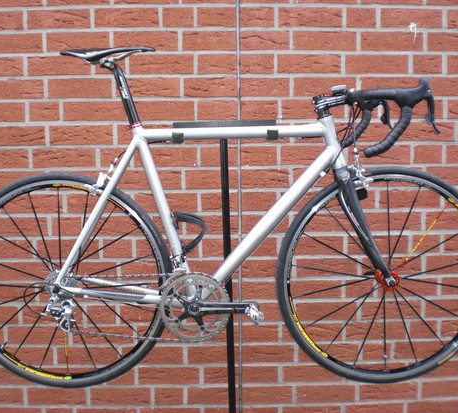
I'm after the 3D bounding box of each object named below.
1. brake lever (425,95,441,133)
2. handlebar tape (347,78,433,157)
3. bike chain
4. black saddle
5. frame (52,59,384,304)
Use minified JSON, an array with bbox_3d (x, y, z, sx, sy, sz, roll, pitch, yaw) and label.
[{"bbox_3d":[0.532,-0.242,1.577,0.043,0.103,0.030,-1,8,0],"label":"brake lever"},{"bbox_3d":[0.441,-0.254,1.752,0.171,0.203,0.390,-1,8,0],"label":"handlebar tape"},{"bbox_3d":[-0.254,0.303,1.815,0.494,0.220,0.032,-1,8,0],"label":"bike chain"},{"bbox_3d":[-0.352,-0.440,1.760,0.277,0.049,0.136,-1,8,0],"label":"black saddle"},{"bbox_3d":[-0.024,-0.070,1.811,1.003,0.737,0.140,-1,8,0],"label":"frame"}]

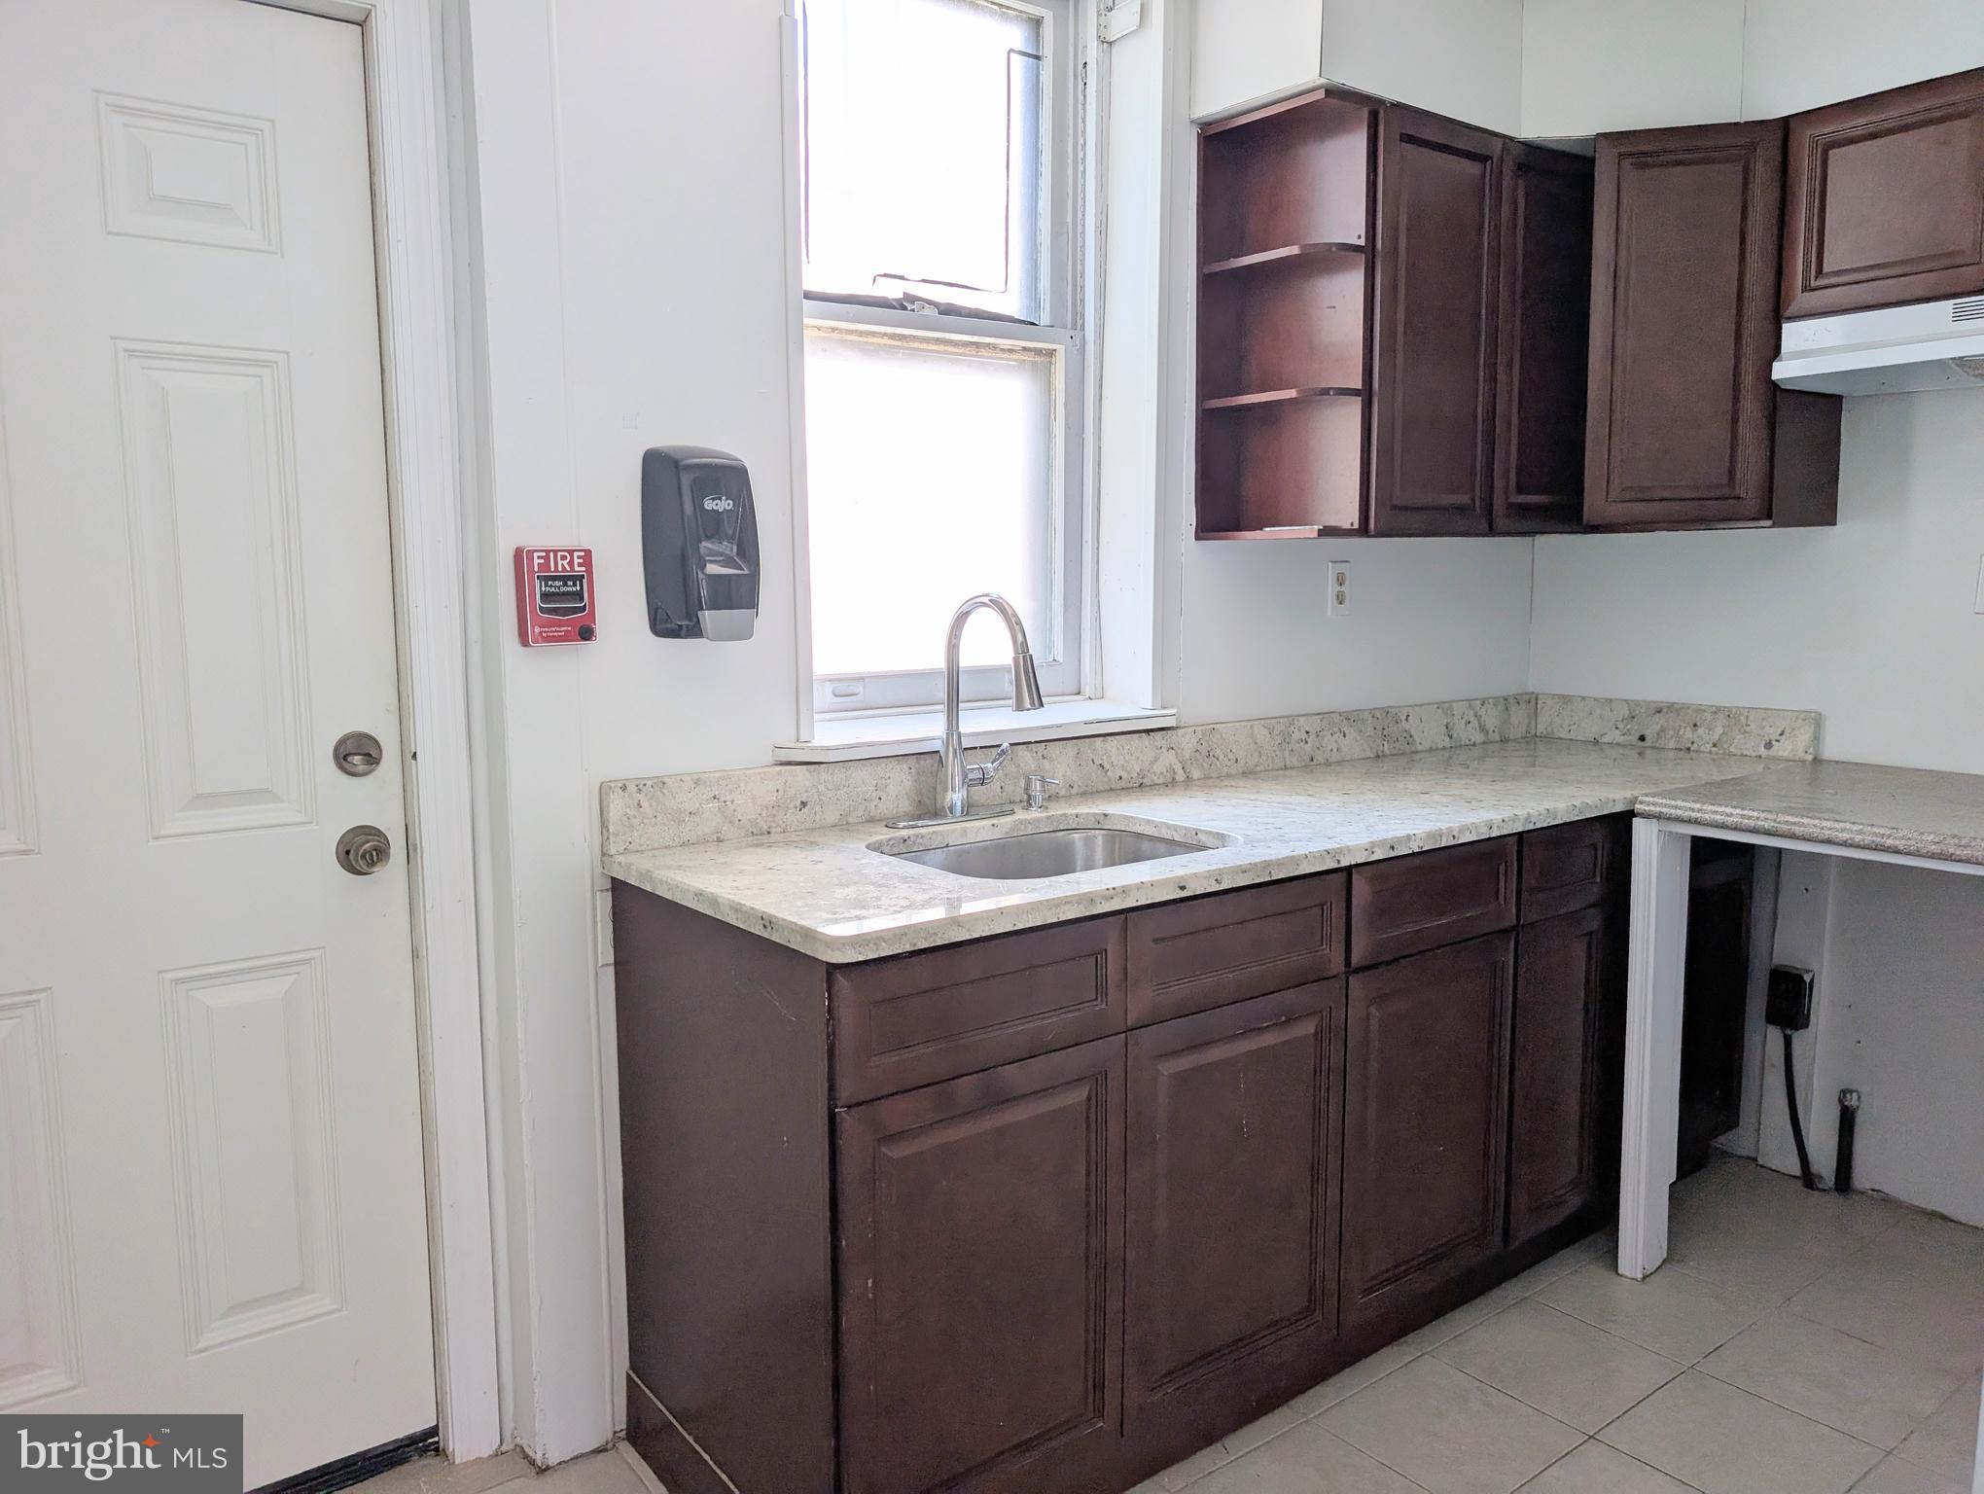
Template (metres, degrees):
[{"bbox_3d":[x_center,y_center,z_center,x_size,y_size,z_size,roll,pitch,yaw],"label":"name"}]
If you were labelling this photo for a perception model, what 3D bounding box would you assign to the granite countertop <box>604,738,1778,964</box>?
[{"bbox_3d":[0.579,0.114,2.497,2.389,0.033,0.633,-5,8,-37],"label":"granite countertop"}]

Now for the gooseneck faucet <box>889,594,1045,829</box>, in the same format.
[{"bbox_3d":[-0.008,-0.060,2.229,0.250,0.381,0.257,-5,8,-37],"label":"gooseneck faucet"}]

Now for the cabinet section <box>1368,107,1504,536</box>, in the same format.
[{"bbox_3d":[0.766,-0.803,2.753,0.381,0.766,0.295,-5,8,-37],"label":"cabinet section"}]

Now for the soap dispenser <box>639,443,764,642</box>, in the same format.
[{"bbox_3d":[-0.428,-0.291,2.018,0.126,0.265,0.110,-5,8,-37],"label":"soap dispenser"}]

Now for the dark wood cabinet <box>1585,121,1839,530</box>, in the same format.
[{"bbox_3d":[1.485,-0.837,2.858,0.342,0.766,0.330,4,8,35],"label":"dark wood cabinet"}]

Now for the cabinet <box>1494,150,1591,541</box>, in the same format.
[{"bbox_3d":[1.053,-0.837,2.968,0.338,0.766,0.295,-5,8,-37],"label":"cabinet"}]

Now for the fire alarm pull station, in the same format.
[{"bbox_3d":[-0.610,-0.211,1.933,0.099,0.134,0.038,-5,8,-37],"label":"fire alarm pull station"}]

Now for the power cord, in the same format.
[{"bbox_3d":[1.743,0.779,2.967,0.035,0.338,0.092,-5,8,-37],"label":"power cord"}]

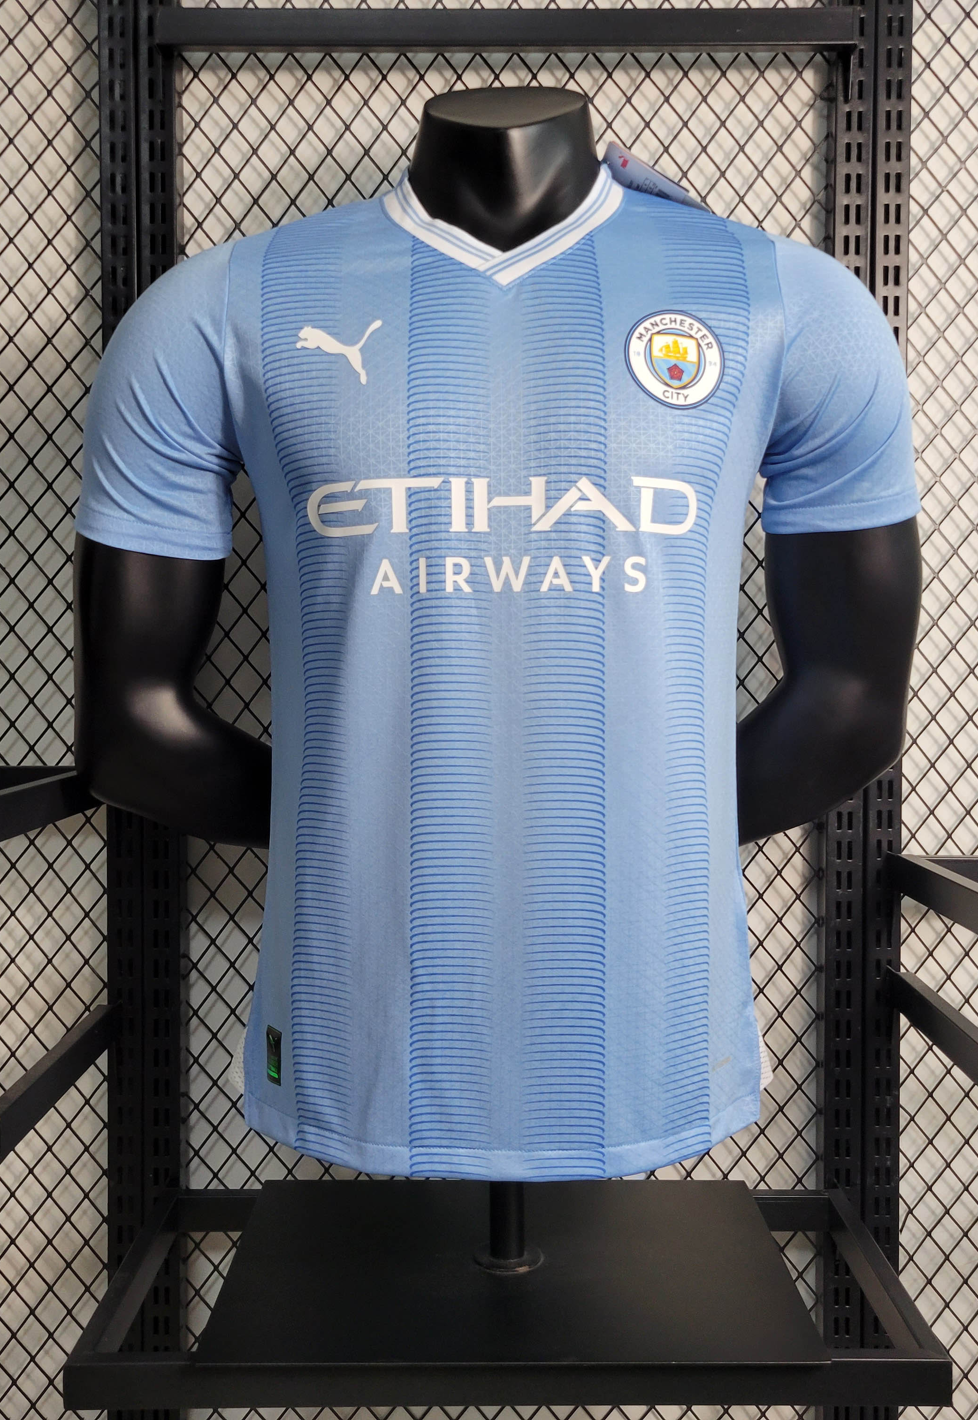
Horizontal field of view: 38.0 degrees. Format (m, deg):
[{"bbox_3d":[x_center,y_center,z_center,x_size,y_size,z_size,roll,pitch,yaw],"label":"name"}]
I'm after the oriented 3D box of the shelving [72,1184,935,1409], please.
[{"bbox_3d":[0.013,0.417,1.106,0.594,0.089,0.304,0,3,0],"label":"shelving"}]

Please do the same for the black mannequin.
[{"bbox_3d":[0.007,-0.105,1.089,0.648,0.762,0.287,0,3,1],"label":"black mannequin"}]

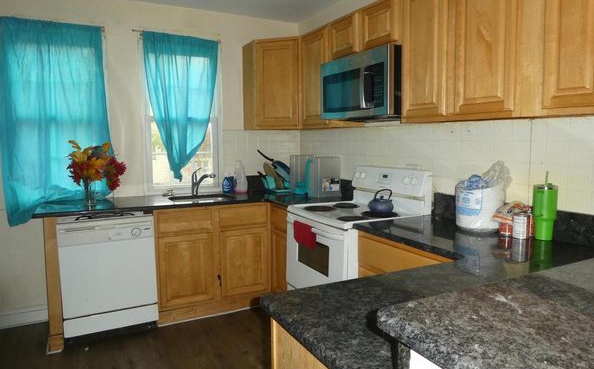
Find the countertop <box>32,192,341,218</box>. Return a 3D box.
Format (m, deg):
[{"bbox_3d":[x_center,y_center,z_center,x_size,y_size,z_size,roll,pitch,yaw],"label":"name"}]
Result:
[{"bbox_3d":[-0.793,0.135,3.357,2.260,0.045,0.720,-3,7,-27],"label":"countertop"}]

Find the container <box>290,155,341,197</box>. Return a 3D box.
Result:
[{"bbox_3d":[0.162,-0.082,3.577,0.220,0.330,0.470,-3,7,-27],"label":"container"}]

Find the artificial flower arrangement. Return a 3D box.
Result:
[{"bbox_3d":[-1.438,-0.141,2.968,0.350,0.380,0.380,-3,7,-27],"label":"artificial flower arrangement"}]

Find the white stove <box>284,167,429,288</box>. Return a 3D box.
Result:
[{"bbox_3d":[0.382,0.494,2.797,0.685,1.195,0.757,-3,7,-27],"label":"white stove"}]

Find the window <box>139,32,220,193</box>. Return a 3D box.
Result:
[{"bbox_3d":[-0.963,-0.638,3.514,0.620,1.215,0.090,-3,7,-27],"label":"window"}]

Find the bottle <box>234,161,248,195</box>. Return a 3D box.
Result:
[{"bbox_3d":[-0.493,-0.069,3.713,0.115,0.295,0.075,-2,7,-18],"label":"bottle"}]

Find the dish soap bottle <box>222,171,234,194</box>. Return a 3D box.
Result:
[{"bbox_3d":[-0.607,-0.016,3.665,0.100,0.210,0.065,-2,7,-18],"label":"dish soap bottle"}]

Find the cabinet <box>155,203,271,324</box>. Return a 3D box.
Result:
[{"bbox_3d":[-0.762,0.581,3.479,0.915,0.885,0.620,-3,7,-27],"label":"cabinet"}]

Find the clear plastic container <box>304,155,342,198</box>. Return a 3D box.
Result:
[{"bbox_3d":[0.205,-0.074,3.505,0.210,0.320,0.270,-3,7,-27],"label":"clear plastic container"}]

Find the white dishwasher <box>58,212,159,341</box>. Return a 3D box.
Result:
[{"bbox_3d":[-1.425,0.607,3.113,0.604,0.850,0.620,-3,7,-27],"label":"white dishwasher"}]

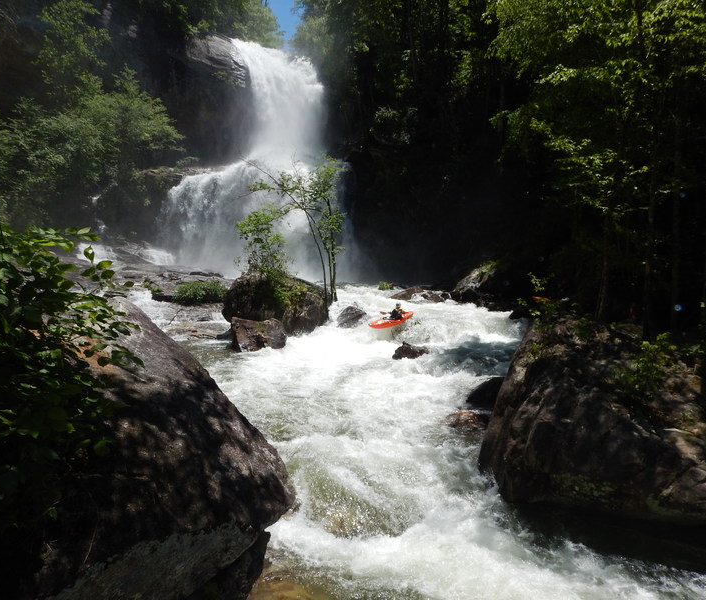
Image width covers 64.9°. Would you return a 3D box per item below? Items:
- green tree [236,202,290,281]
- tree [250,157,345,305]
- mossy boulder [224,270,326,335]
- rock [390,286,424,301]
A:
[{"bbox_3d":[-4.177,-2.700,25.600,2.450,3.600,2.300,0,3,0],"label":"green tree"},{"bbox_3d":[-2.651,-3.320,26.500,4.500,7.000,3.700,0,3,0],"label":"tree"},{"bbox_3d":[-3.566,0.159,25.200,4.700,2.650,3.900,0,3,0],"label":"mossy boulder"},{"bbox_3d":[3.183,-0.387,33.000,2.000,0.850,1.500,0,3,0],"label":"rock"}]

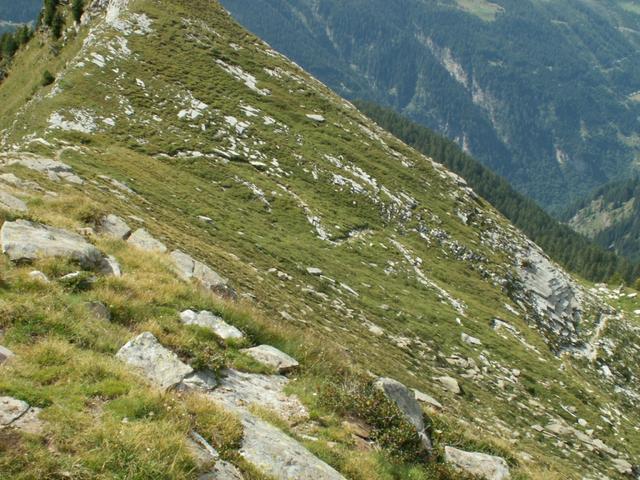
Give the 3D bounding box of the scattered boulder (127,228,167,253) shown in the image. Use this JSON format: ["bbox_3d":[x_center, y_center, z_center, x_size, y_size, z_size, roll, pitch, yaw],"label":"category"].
[{"bbox_3d":[-2.415,0.007,13.124,0.551,0.308,0.414,-2,12,-10],"label":"scattered boulder"}]

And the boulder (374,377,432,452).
[{"bbox_3d":[0.719,1.502,8.118,0.492,0.600,0.394,1,12,5],"label":"boulder"}]

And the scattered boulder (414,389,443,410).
[{"bbox_3d":[1.321,1.960,11.588,0.366,0.250,0.293,1,12,7],"label":"scattered boulder"}]

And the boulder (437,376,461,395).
[{"bbox_3d":[2.880,3.262,21.136,0.535,0.373,0.454,2,12,8],"label":"boulder"}]

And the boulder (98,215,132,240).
[{"bbox_3d":[-3.026,-0.183,13.819,0.494,0.351,0.395,-3,12,-12],"label":"boulder"}]

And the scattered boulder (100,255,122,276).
[{"bbox_3d":[-2.338,0.286,10.573,0.245,0.228,0.245,-3,12,-13],"label":"scattered boulder"}]

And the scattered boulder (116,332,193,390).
[{"bbox_3d":[-1.251,0.918,7.127,0.564,0.400,0.423,-2,12,-10],"label":"scattered boulder"}]

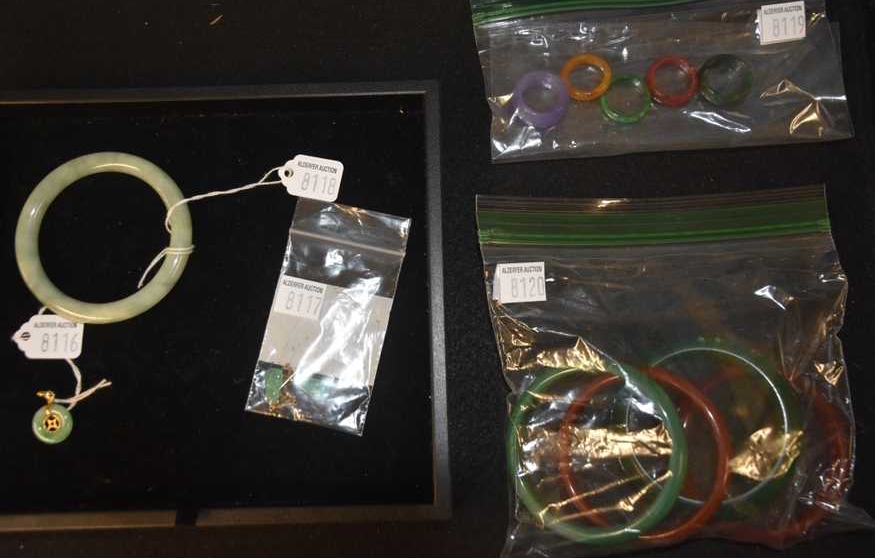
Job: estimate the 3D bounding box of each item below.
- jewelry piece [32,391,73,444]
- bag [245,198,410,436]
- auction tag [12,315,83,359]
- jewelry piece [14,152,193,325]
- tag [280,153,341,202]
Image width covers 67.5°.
[{"bbox_3d":[-0.162,0.058,0.276,0.017,0.005,0.022,-8,81,-1],"label":"jewelry piece"},{"bbox_3d":[-0.047,0.014,0.283,0.051,0.005,0.097,12,81,2],"label":"bag"},{"bbox_3d":[-0.168,0.025,0.283,0.030,0.001,0.019,1,81,0],"label":"auction tag"},{"bbox_3d":[-0.146,-0.018,0.286,0.077,0.009,0.077,0,81,0],"label":"jewelry piece"},{"bbox_3d":[-0.057,-0.045,0.293,0.028,0.001,0.020,8,81,1],"label":"tag"}]

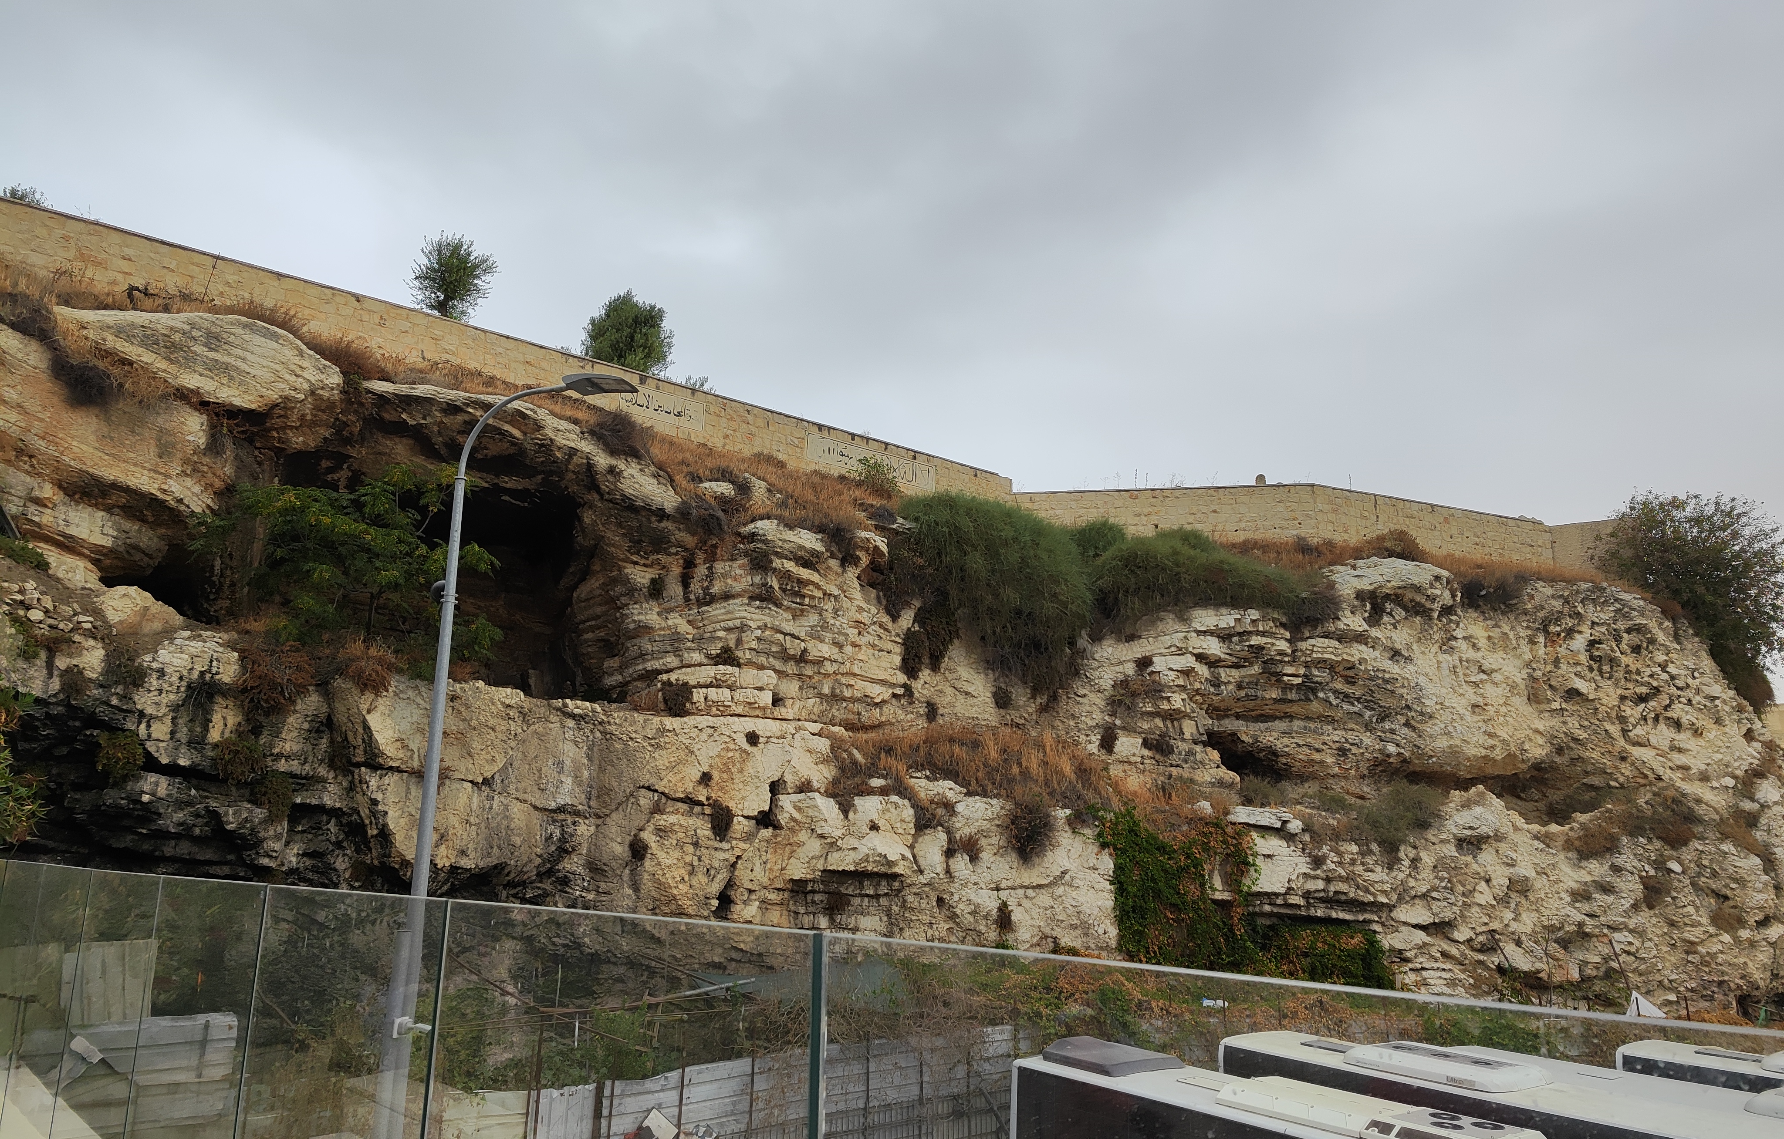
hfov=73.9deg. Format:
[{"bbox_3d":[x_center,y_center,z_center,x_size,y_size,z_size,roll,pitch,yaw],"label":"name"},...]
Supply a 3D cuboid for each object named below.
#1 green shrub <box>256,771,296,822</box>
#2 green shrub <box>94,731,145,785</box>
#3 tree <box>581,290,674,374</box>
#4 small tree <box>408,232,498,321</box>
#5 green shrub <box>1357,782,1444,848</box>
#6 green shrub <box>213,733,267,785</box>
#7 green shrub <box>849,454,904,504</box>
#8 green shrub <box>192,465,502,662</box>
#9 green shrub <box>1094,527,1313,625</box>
[{"bbox_3d":[-11.587,4.273,22.300,0.640,0.950,0.570,9,-16,-33],"label":"green shrub"},{"bbox_3d":[-13.805,3.365,21.200,0.740,0.950,0.630,9,-16,-33],"label":"green shrub"},{"bbox_3d":[-7.605,-6.644,33.961,2.550,2.430,2.420,3,-13,-12],"label":"tree"},{"bbox_3d":[-11.470,-7.531,30.972,2.190,2.240,2.080,6,-14,-20],"label":"small tree"},{"bbox_3d":[15.218,7.343,35.500,2.390,1.990,2.030,-5,-14,23],"label":"green shrub"},{"bbox_3d":[-12.199,3.563,22.200,0.840,0.920,0.710,9,-16,-33],"label":"green shrub"},{"bbox_3d":[-0.469,-2.770,36.300,1.660,1.400,1.410,1,-13,-1],"label":"green shrub"},{"bbox_3d":[-11.337,-0.069,25.000,5.850,3.870,3.630,7,-15,-27],"label":"green shrub"},{"bbox_3d":[9.628,0.238,37.000,6.570,2.910,3.290,-1,-13,6],"label":"green shrub"}]

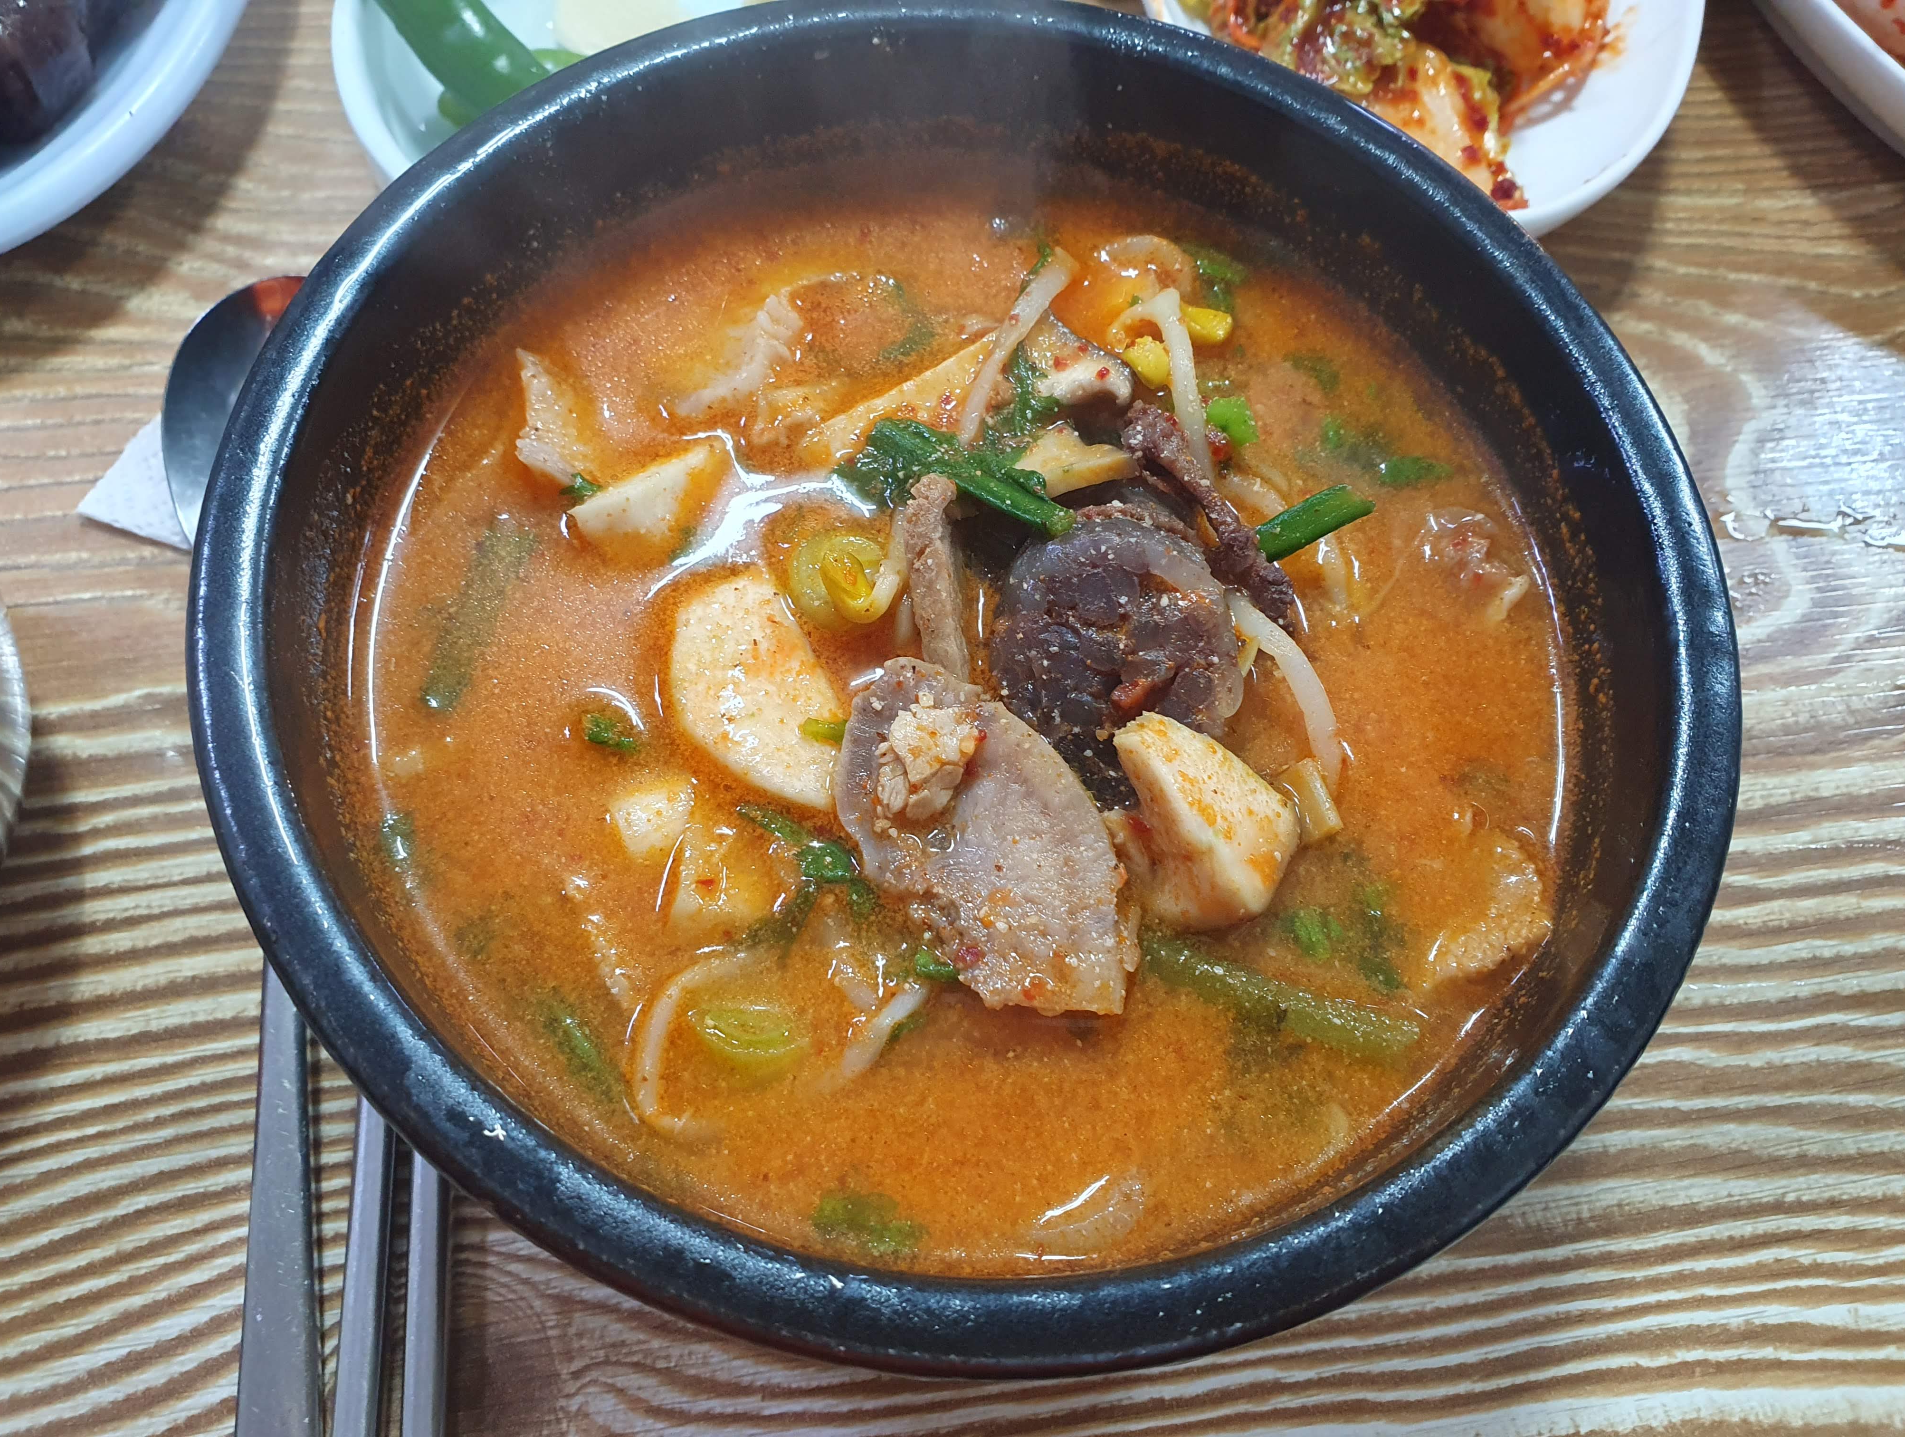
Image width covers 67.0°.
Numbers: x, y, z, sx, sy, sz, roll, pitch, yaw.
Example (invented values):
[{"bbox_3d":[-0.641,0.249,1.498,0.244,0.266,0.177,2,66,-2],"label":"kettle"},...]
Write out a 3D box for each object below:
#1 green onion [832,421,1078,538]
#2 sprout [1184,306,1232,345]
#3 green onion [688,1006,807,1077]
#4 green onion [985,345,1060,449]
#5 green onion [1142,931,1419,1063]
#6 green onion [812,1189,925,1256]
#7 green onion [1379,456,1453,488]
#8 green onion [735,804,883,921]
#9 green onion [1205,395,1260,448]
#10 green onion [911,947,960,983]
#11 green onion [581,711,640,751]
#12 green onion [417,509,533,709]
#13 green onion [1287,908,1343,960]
[{"bbox_3d":[0.001,-0.030,0.187,0.029,0.009,0.011,24,67,6],"label":"green onion"},{"bbox_3d":[0.038,-0.058,0.214,0.008,0.005,0.005,8,65,1],"label":"sprout"},{"bbox_3d":[-0.024,0.038,0.169,0.013,0.006,0.009,2,65,-2],"label":"green onion"},{"bbox_3d":[0.010,-0.045,0.203,0.008,0.005,0.017,13,65,3],"label":"green onion"},{"bbox_3d":[0.038,0.033,0.168,0.033,0.005,0.006,18,67,3],"label":"green onion"},{"bbox_3d":[-0.009,0.054,0.156,0.012,0.005,0.005,16,67,3],"label":"green onion"},{"bbox_3d":[0.066,-0.035,0.206,0.010,0.004,0.004,-4,66,-5],"label":"green onion"},{"bbox_3d":[-0.018,0.017,0.177,0.020,0.004,0.007,34,68,12],"label":"green onion"},{"bbox_3d":[0.039,-0.041,0.198,0.007,0.005,0.005,29,68,8],"label":"green onion"},{"bbox_3d":[-0.002,0.029,0.165,0.005,0.004,0.004,27,67,7],"label":"green onion"},{"bbox_3d":[-0.044,0.002,0.183,0.007,0.003,0.004,24,66,8],"label":"green onion"},{"bbox_3d":[-0.060,-0.013,0.181,0.006,0.005,0.026,10,66,0],"label":"green onion"},{"bbox_3d":[0.044,0.025,0.172,0.005,0.004,0.006,-22,70,-13],"label":"green onion"}]

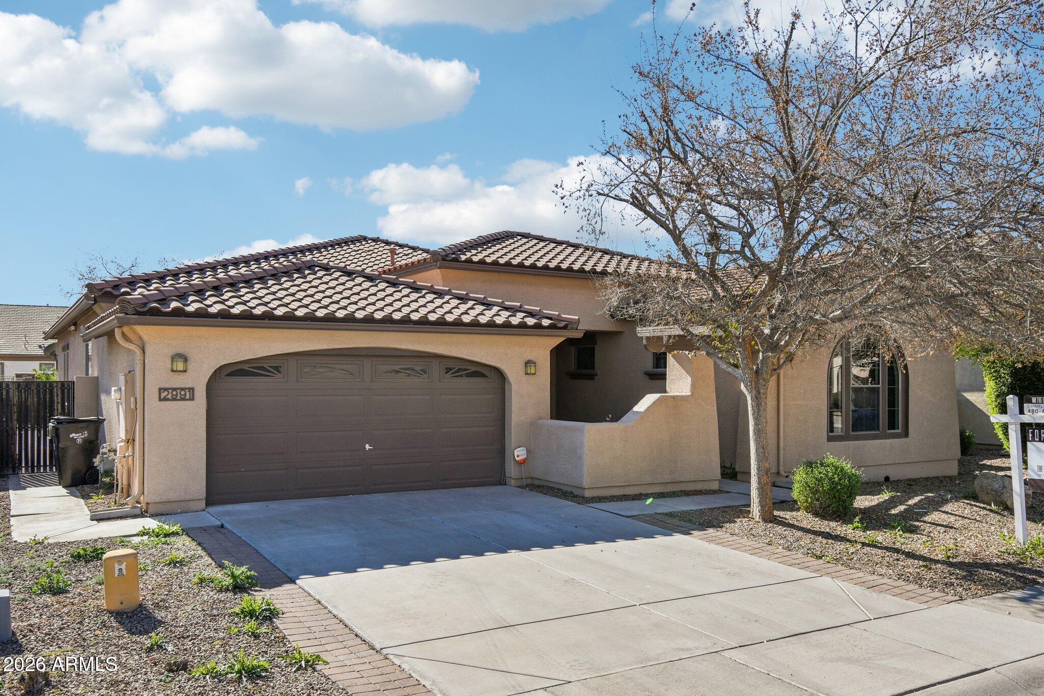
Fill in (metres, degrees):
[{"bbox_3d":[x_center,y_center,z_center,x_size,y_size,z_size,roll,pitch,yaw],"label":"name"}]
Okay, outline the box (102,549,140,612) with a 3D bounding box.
[{"bbox_3d":[-3.490,2.010,7.570,0.280,0.490,0.210,1,-2,-29],"label":"box"}]

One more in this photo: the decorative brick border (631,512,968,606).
[{"bbox_3d":[2.812,2.342,9.918,0.520,0.080,4.400,1,0,-31],"label":"decorative brick border"}]

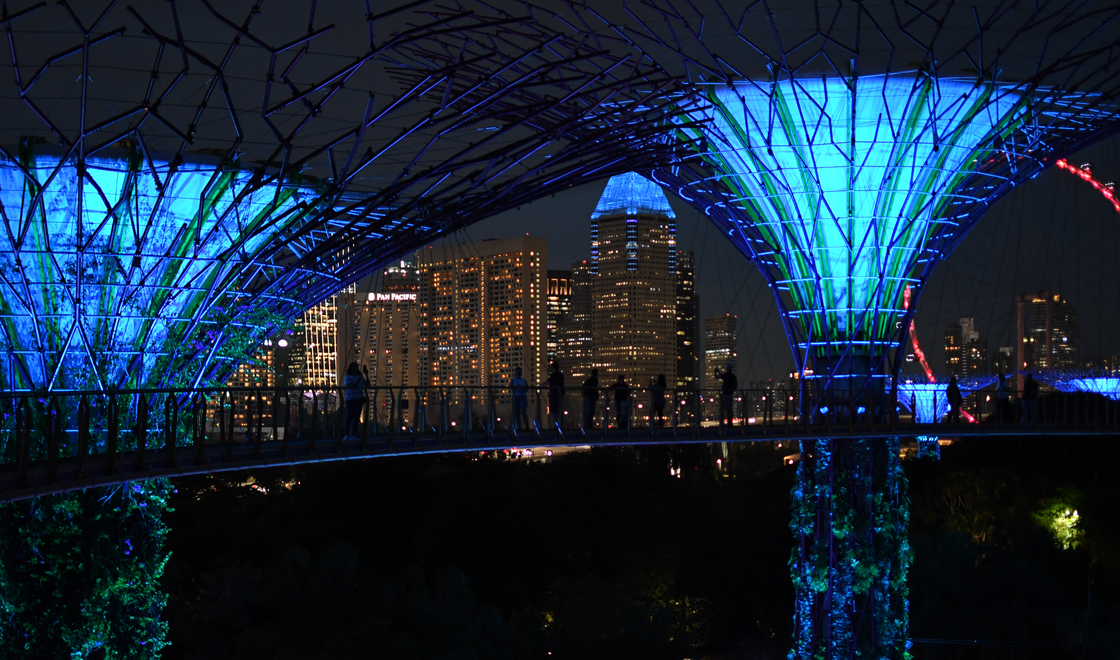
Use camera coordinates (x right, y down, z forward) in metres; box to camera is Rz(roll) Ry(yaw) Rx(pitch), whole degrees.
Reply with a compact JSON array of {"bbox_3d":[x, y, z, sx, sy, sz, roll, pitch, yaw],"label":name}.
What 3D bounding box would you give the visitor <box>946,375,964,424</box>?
[{"bbox_3d":[13.237,2.346,54.200,0.500,1.650,0.360,0,-2,6],"label":"visitor"}]

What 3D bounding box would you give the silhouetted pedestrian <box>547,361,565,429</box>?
[{"bbox_3d":[-0.103,1.709,42.400,0.400,1.770,0.500,-2,-3,41],"label":"silhouetted pedestrian"}]

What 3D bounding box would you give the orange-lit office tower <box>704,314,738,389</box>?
[{"bbox_3d":[199.059,45.455,2000.000,38.000,125.000,42.000,-1,-3,18],"label":"orange-lit office tower"}]

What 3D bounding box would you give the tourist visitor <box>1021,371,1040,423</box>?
[{"bbox_3d":[15.700,2.265,54.000,0.560,1.710,0.380,0,-2,6],"label":"tourist visitor"}]

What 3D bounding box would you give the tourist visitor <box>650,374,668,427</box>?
[{"bbox_3d":[2.965,2.113,48.500,0.520,1.620,0.450,-2,-4,30],"label":"tourist visitor"}]

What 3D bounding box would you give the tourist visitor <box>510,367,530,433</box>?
[{"bbox_3d":[-1.065,1.841,42.800,0.520,1.700,0.360,0,-3,0],"label":"tourist visitor"}]

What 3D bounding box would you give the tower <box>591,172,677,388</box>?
[{"bbox_3d":[58.858,-16.832,1287.698,47.000,218.000,47.000,3,-4,-39],"label":"tower"}]

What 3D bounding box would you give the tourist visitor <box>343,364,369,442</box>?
[{"bbox_3d":[-4.402,1.521,34.700,0.520,1.650,0.480,2,-4,-32],"label":"tourist visitor"}]

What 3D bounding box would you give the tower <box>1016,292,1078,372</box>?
[{"bbox_3d":[633.765,48.765,2090.351,64.000,172.000,56.000,1,-3,-10],"label":"tower"}]

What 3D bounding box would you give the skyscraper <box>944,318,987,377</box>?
[{"bbox_3d":[516.959,60.158,2059.704,52.000,146.000,32.000,1,-3,-10],"label":"skyscraper"}]

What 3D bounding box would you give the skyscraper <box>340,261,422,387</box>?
[{"bbox_3d":[-135.711,30.979,1245.107,64.000,118.000,46.000,-1,-3,14],"label":"skyscraper"}]

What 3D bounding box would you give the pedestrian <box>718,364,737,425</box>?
[{"bbox_3d":[4.765,1.854,46.000,0.500,1.770,0.500,-2,-3,37],"label":"pedestrian"}]

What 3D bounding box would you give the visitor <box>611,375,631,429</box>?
[{"bbox_3d":[1.650,1.985,44.200,0.520,1.560,0.400,1,-3,-14],"label":"visitor"}]

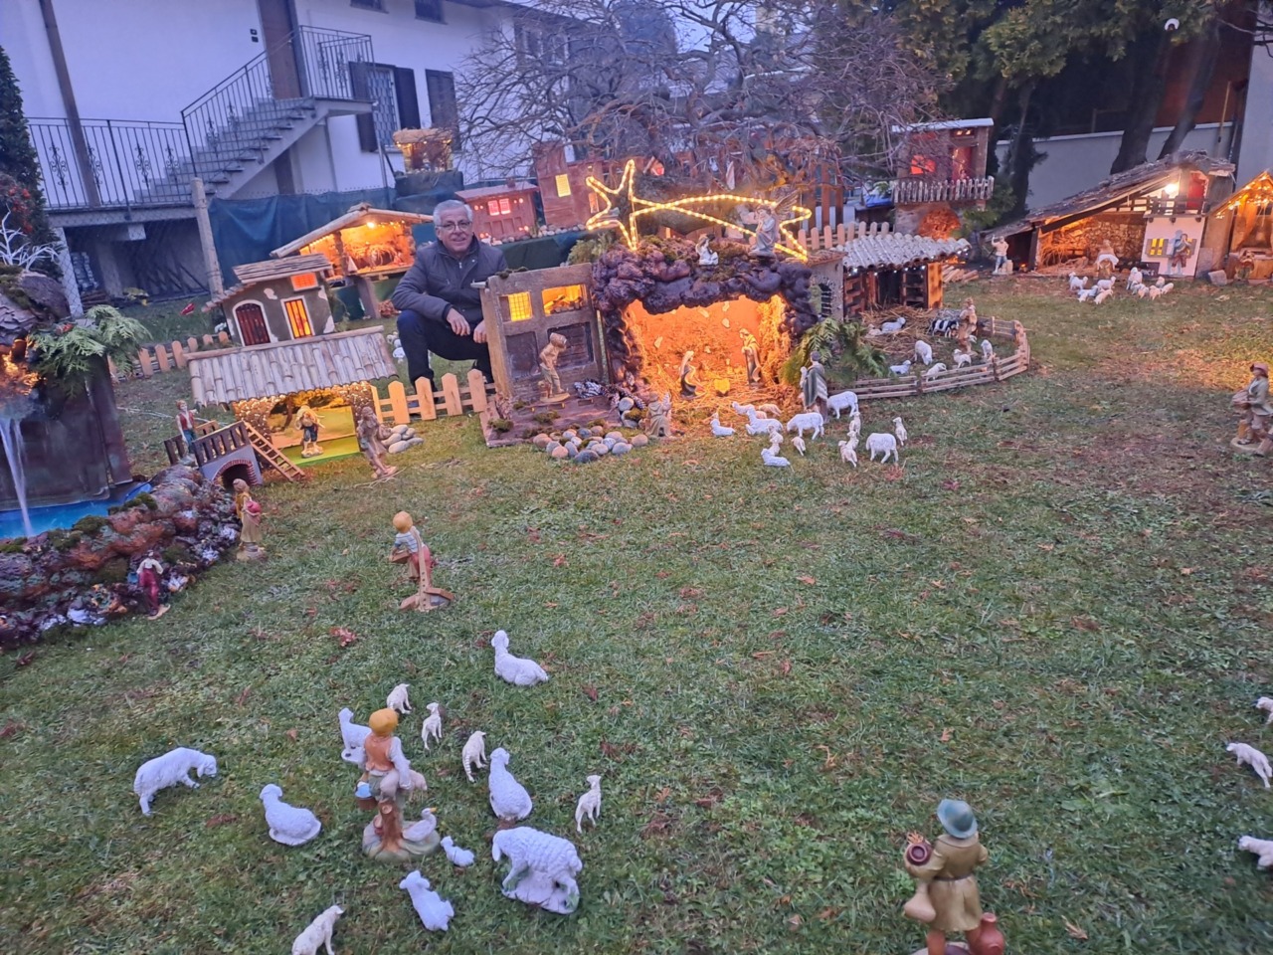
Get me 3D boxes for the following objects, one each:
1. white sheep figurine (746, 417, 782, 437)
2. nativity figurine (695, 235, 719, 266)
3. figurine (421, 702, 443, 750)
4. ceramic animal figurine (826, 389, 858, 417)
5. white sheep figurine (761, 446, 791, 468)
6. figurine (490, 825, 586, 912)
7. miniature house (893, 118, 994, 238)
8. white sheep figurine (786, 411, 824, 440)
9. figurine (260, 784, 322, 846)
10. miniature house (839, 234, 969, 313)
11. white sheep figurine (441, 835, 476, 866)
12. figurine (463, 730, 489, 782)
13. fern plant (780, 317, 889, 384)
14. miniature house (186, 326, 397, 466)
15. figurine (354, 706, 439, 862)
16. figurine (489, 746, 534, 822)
[{"bbox_3d":[0.522,-0.234,3.703,0.150,0.115,0.060,-4,18,-2],"label":"white sheep figurine"},{"bbox_3d":[0.344,-1.112,4.500,0.100,0.145,0.095,10,22,39],"label":"nativity figurine"},{"bbox_3d":[-0.413,0.497,1.852,0.029,0.086,0.062,8,21,31],"label":"figurine"},{"bbox_3d":[0.912,-0.333,4.122,0.155,0.112,0.057,-7,18,-10],"label":"ceramic animal figurine"},{"bbox_3d":[0.518,-0.084,3.409,0.110,0.066,0.048,-4,18,0],"label":"white sheep figurine"},{"bbox_3d":[-0.154,0.603,1.426,0.137,0.112,0.070,1,18,15],"label":"figurine"},{"bbox_3d":[2.604,-2.456,7.900,0.820,1.080,0.480,0,17,14],"label":"miniature house"},{"bbox_3d":[0.702,-0.222,3.828,0.155,0.106,0.057,7,21,30],"label":"white sheep figurine"},{"bbox_3d":[-0.603,0.584,1.612,0.095,0.091,0.064,-3,18,2],"label":"figurine"},{"bbox_3d":[1.615,-1.244,5.700,0.830,0.430,0.320,-10,18,-20],"label":"miniature house"},{"bbox_3d":[-0.295,0.617,1.530,0.054,0.039,0.031,-1,18,10],"label":"white sheep figurine"},{"bbox_3d":[-0.338,0.575,1.927,0.037,0.102,0.085,4,19,23],"label":"figurine"},{"bbox_3d":[0.903,-0.599,4.288,0.460,0.290,0.330,-5,18,-5],"label":"fern plant"},{"bbox_3d":[-1.456,-0.330,3.994,0.828,0.476,0.331,-11,19,-22],"label":"miniature house"},{"bbox_3d":[-0.410,0.503,1.543,0.129,0.262,0.114,-2,18,5],"label":"figurine"},{"bbox_3d":[-0.228,0.550,1.660,0.075,0.096,0.098,-7,17,-11],"label":"figurine"}]

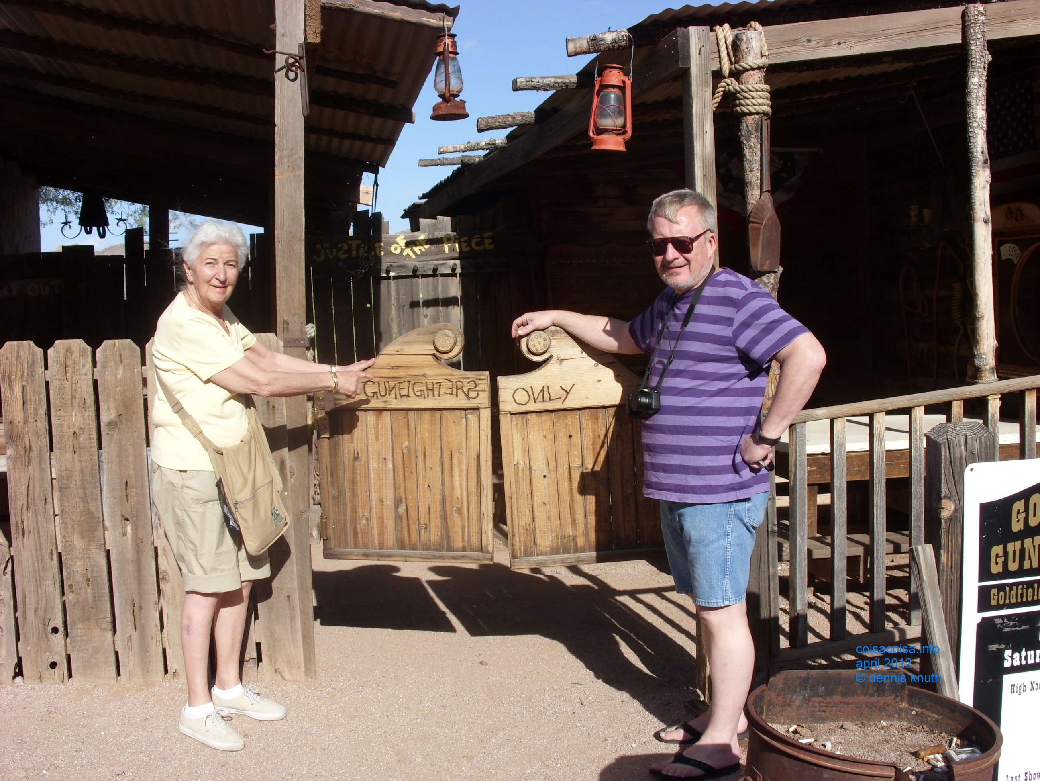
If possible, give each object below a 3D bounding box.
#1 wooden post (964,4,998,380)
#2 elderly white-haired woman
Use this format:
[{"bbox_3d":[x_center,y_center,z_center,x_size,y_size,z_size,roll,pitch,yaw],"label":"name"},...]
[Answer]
[{"bbox_3d":[1.540,-0.657,3.820,0.090,1.290,0.090,-4,6,-6],"label":"wooden post"},{"bbox_3d":[-0.854,0.293,3.730,0.470,1.630,0.640,2,7,33],"label":"elderly white-haired woman"}]

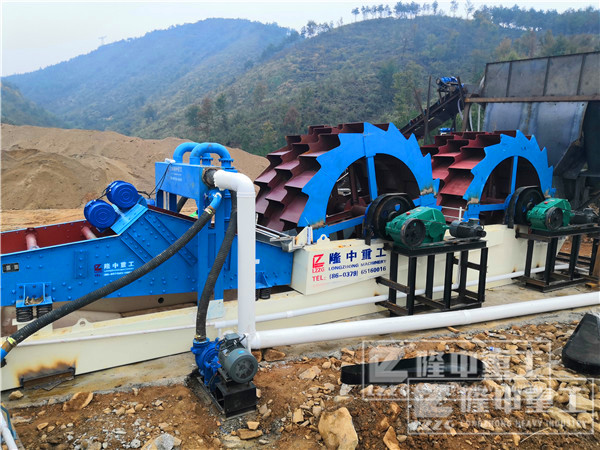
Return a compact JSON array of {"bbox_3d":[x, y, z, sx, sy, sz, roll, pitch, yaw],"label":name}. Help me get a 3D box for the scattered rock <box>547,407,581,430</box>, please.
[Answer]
[{"bbox_3d":[2.297,1.677,4.057,0.300,0.110,0.140,9,11,42],"label":"scattered rock"}]

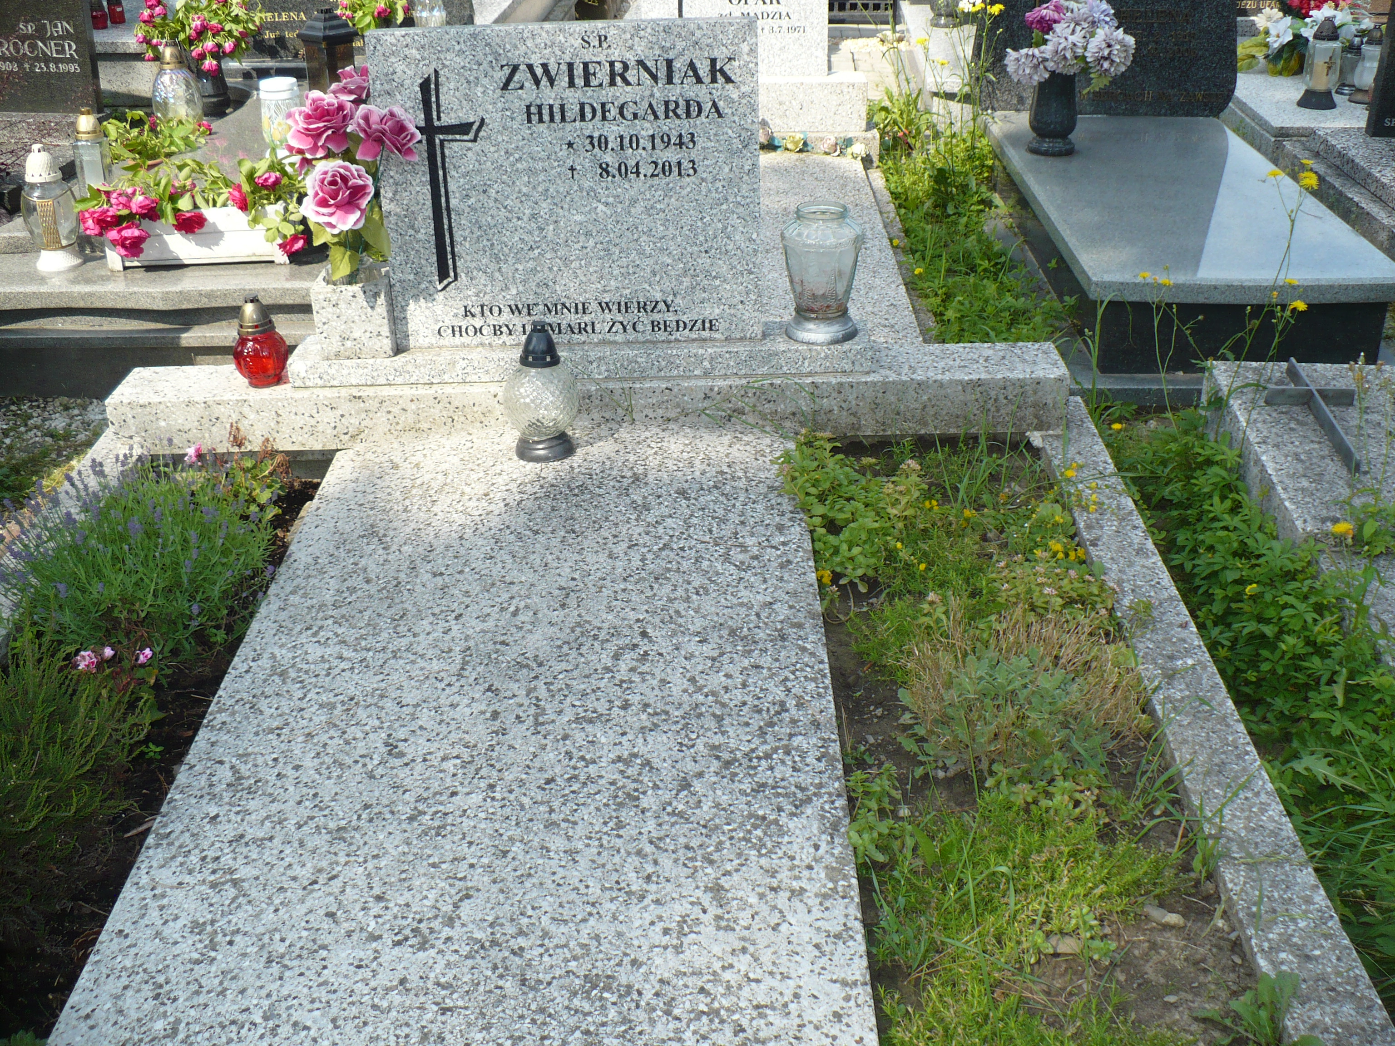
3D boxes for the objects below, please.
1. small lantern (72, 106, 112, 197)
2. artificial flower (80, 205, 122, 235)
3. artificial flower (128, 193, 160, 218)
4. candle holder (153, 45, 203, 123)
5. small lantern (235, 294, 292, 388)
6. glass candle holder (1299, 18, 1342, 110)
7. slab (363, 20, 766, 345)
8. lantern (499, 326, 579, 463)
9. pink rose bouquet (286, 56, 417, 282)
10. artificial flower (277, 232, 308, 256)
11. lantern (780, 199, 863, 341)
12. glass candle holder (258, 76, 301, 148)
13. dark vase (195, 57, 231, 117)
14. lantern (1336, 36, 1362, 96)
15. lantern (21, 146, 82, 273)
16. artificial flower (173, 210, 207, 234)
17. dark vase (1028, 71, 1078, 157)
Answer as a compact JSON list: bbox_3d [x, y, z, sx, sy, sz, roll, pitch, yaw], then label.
[{"bbox_3d":[-1.502,-0.912,3.707,0.092,0.235,0.092,-11,28,-19],"label":"small lantern"},{"bbox_3d":[-1.261,-0.638,3.145,0.090,0.066,0.080,-2,23,0],"label":"artificial flower"},{"bbox_3d":[-1.277,-0.731,3.435,0.071,0.060,0.064,-10,28,-18],"label":"artificial flower"},{"bbox_3d":[-1.438,-1.197,4.089,0.136,0.212,0.136,-2,23,0],"label":"candle holder"},{"bbox_3d":[-0.773,-0.322,2.617,0.096,0.150,0.096,-2,23,0],"label":"small lantern"},{"bbox_3d":[1.757,-1.291,4.192,0.112,0.236,0.112,-1,26,0],"label":"glass candle holder"},{"bbox_3d":[-0.200,-0.535,2.391,0.600,0.497,0.065,-2,20,1],"label":"slab"},{"bbox_3d":[-0.266,-0.224,2.546,0.132,0.226,0.132,-4,26,-6],"label":"lantern"},{"bbox_3d":[-0.574,-0.581,2.465,0.210,0.340,0.190,-2,23,0],"label":"pink rose bouquet"},{"bbox_3d":[-0.944,-0.649,3.478,0.070,0.058,0.062,-8,27,-14],"label":"artificial flower"},{"bbox_3d":[0.218,-0.439,2.600,0.143,0.220,0.143,1,26,5],"label":"lantern"},{"bbox_3d":[-1.107,-1.078,3.970,0.107,0.205,0.107,-8,27,-13],"label":"glass candle holder"},{"bbox_3d":[-1.485,-1.364,4.567,0.117,0.220,0.117,-9,27,-15],"label":"dark vase"},{"bbox_3d":[1.902,-1.332,4.340,0.083,0.160,0.083,10,28,21],"label":"lantern"},{"bbox_3d":[-1.411,-0.689,3.239,0.122,0.250,0.122,-2,23,0],"label":"lantern"},{"bbox_3d":[-1.074,-0.638,3.156,0.074,0.054,0.065,-2,23,0],"label":"artificial flower"},{"bbox_3d":[0.921,-1.054,3.834,0.128,0.196,0.128,-2,23,0],"label":"dark vase"}]

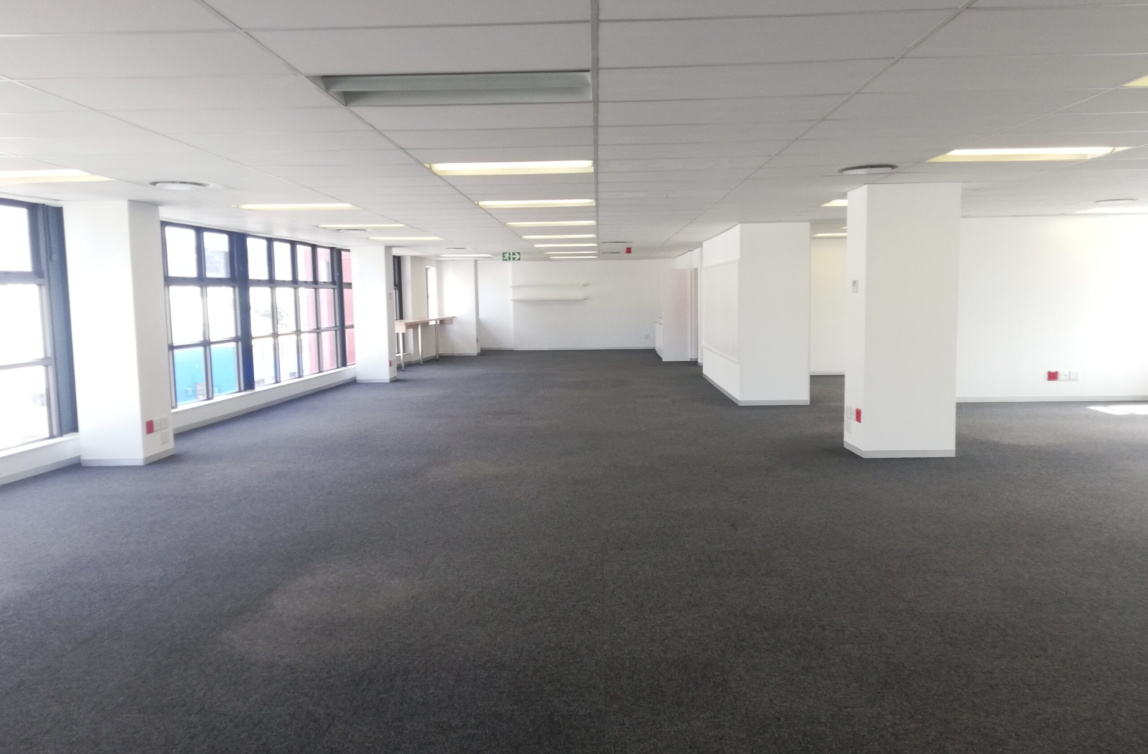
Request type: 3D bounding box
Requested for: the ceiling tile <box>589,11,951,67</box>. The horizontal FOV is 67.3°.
[{"bbox_3d":[0.679,-1.230,3.164,1.175,0.020,0.575,-1,5,2],"label":"ceiling tile"}]

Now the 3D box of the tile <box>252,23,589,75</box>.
[{"bbox_3d":[-0.520,-1.213,3.202,1.175,0.020,0.575,-1,5,2],"label":"tile"}]

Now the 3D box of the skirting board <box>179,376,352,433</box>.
[{"bbox_3d":[-4.337,0.323,12.826,0.020,0.075,6.650,-1,5,4],"label":"skirting board"}]

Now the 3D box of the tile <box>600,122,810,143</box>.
[{"bbox_3d":[0.737,-1.409,4.955,1.195,0.025,0.595,-1,5,2],"label":"tile"}]

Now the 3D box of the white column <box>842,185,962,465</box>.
[{"bbox_3d":[2.982,-0.505,7.887,0.815,2.410,0.595,-1,5,2],"label":"white column"}]

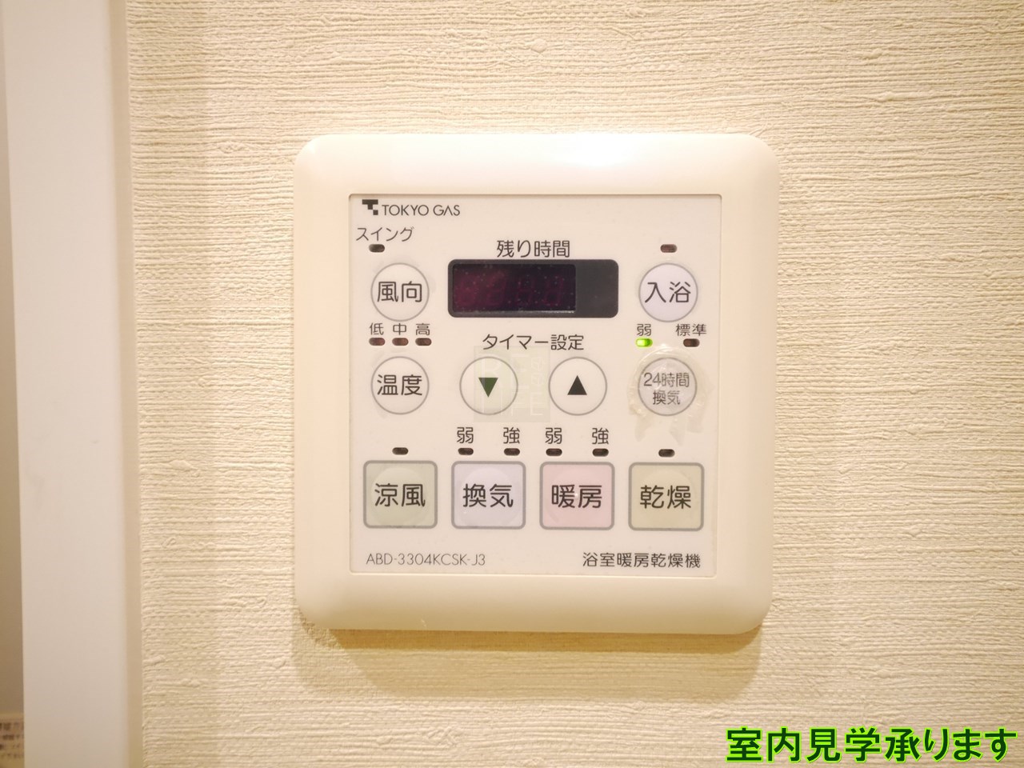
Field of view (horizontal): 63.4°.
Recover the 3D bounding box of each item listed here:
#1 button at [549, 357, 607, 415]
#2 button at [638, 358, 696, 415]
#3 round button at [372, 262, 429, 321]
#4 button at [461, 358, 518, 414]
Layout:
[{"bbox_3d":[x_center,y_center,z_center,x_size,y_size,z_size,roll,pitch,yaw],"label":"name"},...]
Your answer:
[{"bbox_3d":[0.015,0.001,0.191,0.013,0.013,0.002,0,2,1],"label":"button"},{"bbox_3d":[0.036,0.001,0.190,0.013,0.013,0.002,0,2,1],"label":"button"},{"bbox_3d":[-0.026,-0.021,0.191,0.013,0.013,0.002,0,2,1],"label":"round button"},{"bbox_3d":[-0.005,0.000,0.191,0.013,0.013,0.002,0,2,1],"label":"button"}]

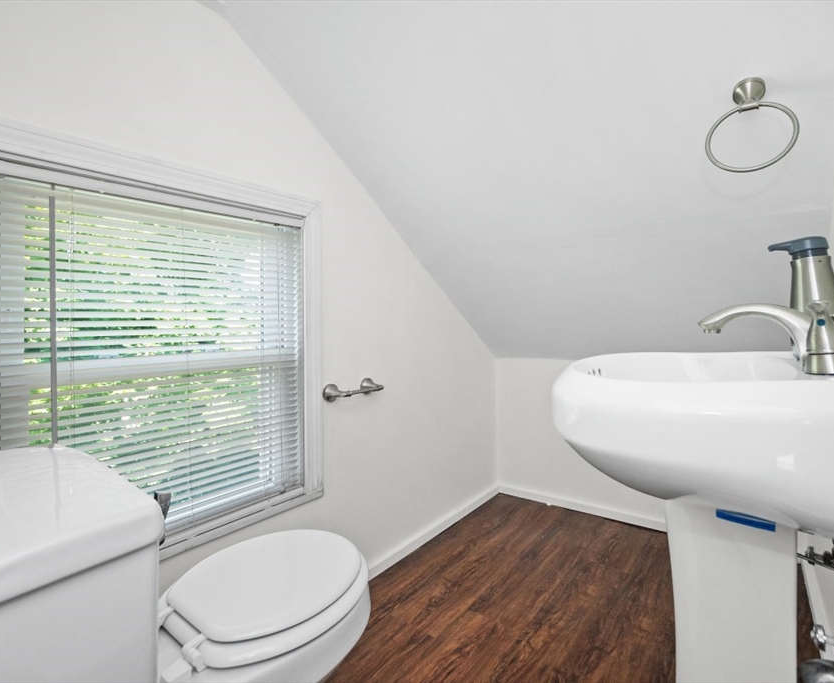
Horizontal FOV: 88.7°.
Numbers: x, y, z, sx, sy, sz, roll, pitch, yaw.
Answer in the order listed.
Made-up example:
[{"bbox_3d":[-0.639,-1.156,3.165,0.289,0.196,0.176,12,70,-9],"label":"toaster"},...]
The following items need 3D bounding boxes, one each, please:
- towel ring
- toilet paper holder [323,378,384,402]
[{"bbox_3d":[0.669,-0.431,0.857,0.148,0.195,0.075,1,2,39],"label":"towel ring"},{"bbox_3d":[-0.202,0.168,1.452,0.085,0.059,0.228,1,2,39],"label":"toilet paper holder"}]

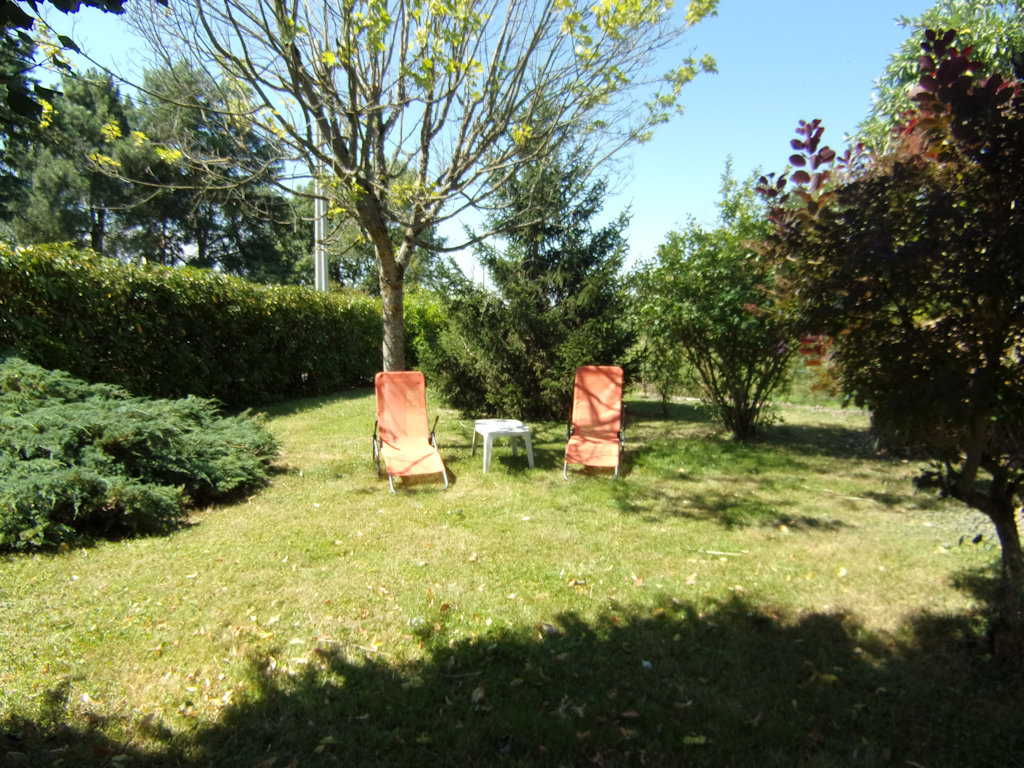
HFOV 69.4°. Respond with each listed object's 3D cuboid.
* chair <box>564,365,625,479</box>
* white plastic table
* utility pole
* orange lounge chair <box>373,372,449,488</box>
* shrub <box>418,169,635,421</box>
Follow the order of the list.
[{"bbox_3d":[0.838,0.370,7.421,0.600,1.030,0.980,1,5,11],"label":"chair"},{"bbox_3d":[-0.100,0.653,7.736,0.500,0.410,0.500,-1,5,-16],"label":"white plastic table"},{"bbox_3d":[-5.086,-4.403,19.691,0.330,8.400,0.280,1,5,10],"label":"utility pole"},{"bbox_3d":[-0.958,0.408,6.980,0.600,1.030,0.980,-2,5,-18],"label":"orange lounge chair"},{"bbox_3d":[0.258,-1.649,12.303,3.600,4.250,3.400,0,5,0],"label":"shrub"}]

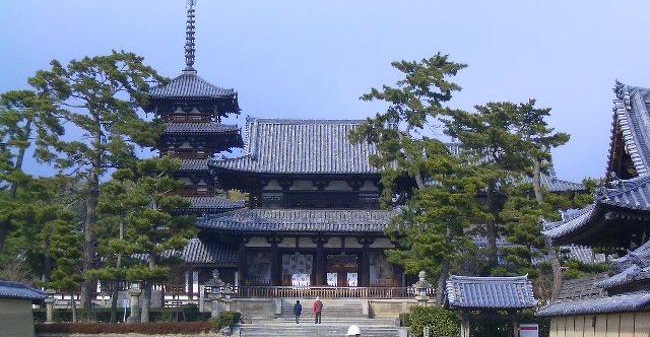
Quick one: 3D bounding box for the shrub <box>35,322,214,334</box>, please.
[{"bbox_3d":[-8.206,6.398,55.773,7.554,0.483,0.800,0,-6,1],"label":"shrub"}]

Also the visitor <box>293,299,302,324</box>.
[{"bbox_3d":[-1.652,8.974,86.595,0.480,1.482,0.380,0,-6,1],"label":"visitor"}]

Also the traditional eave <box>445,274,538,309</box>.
[{"bbox_3d":[7.923,5.962,66.498,4.400,1.620,3.200,0,-7,1],"label":"traditional eave"}]

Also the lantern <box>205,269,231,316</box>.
[{"bbox_3d":[-5.832,6.911,75.000,1.300,2.896,1.300,0,-7,1],"label":"lantern"}]

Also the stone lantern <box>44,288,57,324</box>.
[{"bbox_3d":[-13.819,6.955,70.000,0.600,1.702,0.600,0,-7,1],"label":"stone lantern"}]

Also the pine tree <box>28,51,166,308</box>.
[{"bbox_3d":[-13.431,1.063,82.000,8.200,15.830,7.600,0,-7,1],"label":"pine tree"}]

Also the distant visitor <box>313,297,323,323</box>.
[{"bbox_3d":[-0.427,8.848,86.590,0.560,1.730,0.400,0,-6,1],"label":"distant visitor"}]

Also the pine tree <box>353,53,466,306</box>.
[{"bbox_3d":[4.684,1.081,77.000,6.900,14.810,6.500,0,-7,1],"label":"pine tree"}]

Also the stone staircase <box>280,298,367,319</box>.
[{"bbox_3d":[-0.148,10.398,103.201,6.300,1.500,2.400,0,-7,1],"label":"stone staircase"}]

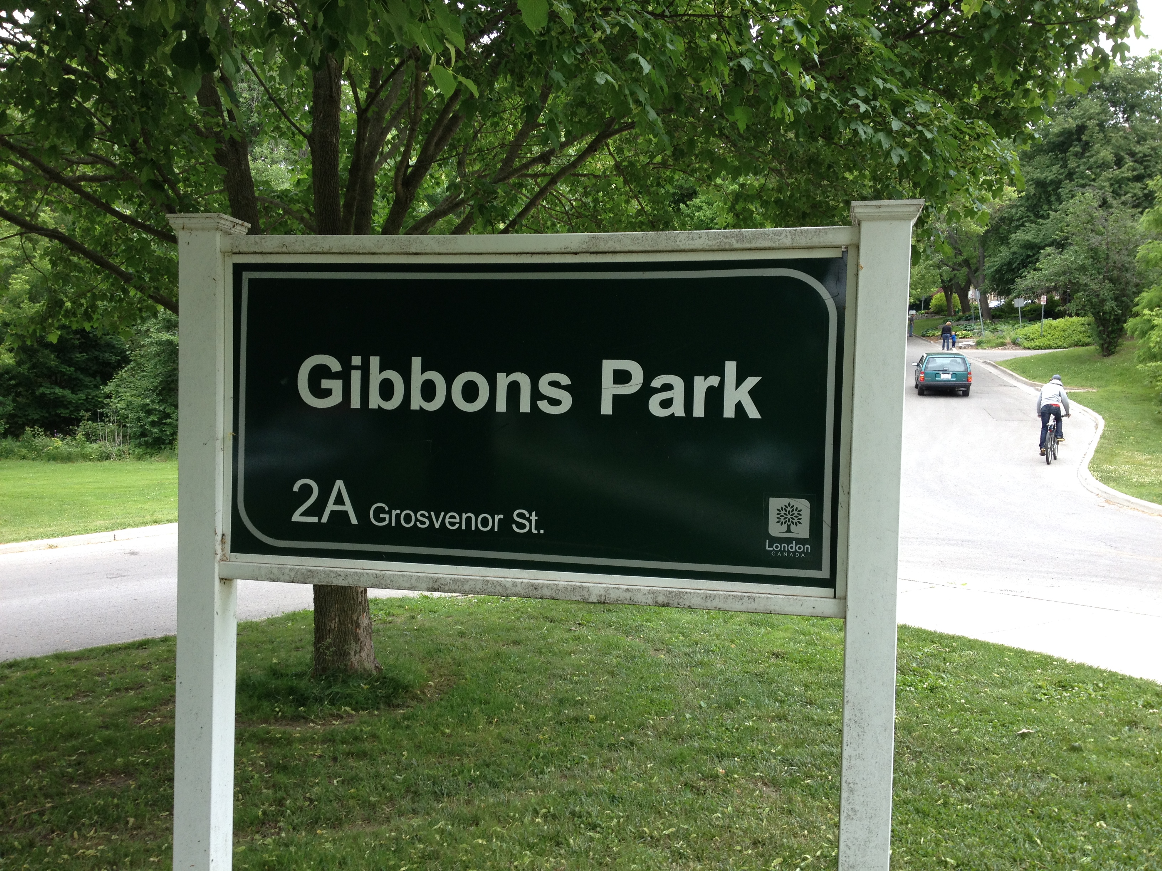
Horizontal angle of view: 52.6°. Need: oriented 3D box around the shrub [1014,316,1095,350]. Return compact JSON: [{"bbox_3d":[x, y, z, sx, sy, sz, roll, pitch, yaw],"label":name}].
[{"bbox_3d":[26.796,-5.781,66.500,4.300,1.750,2.700,2,2,17],"label":"shrub"}]

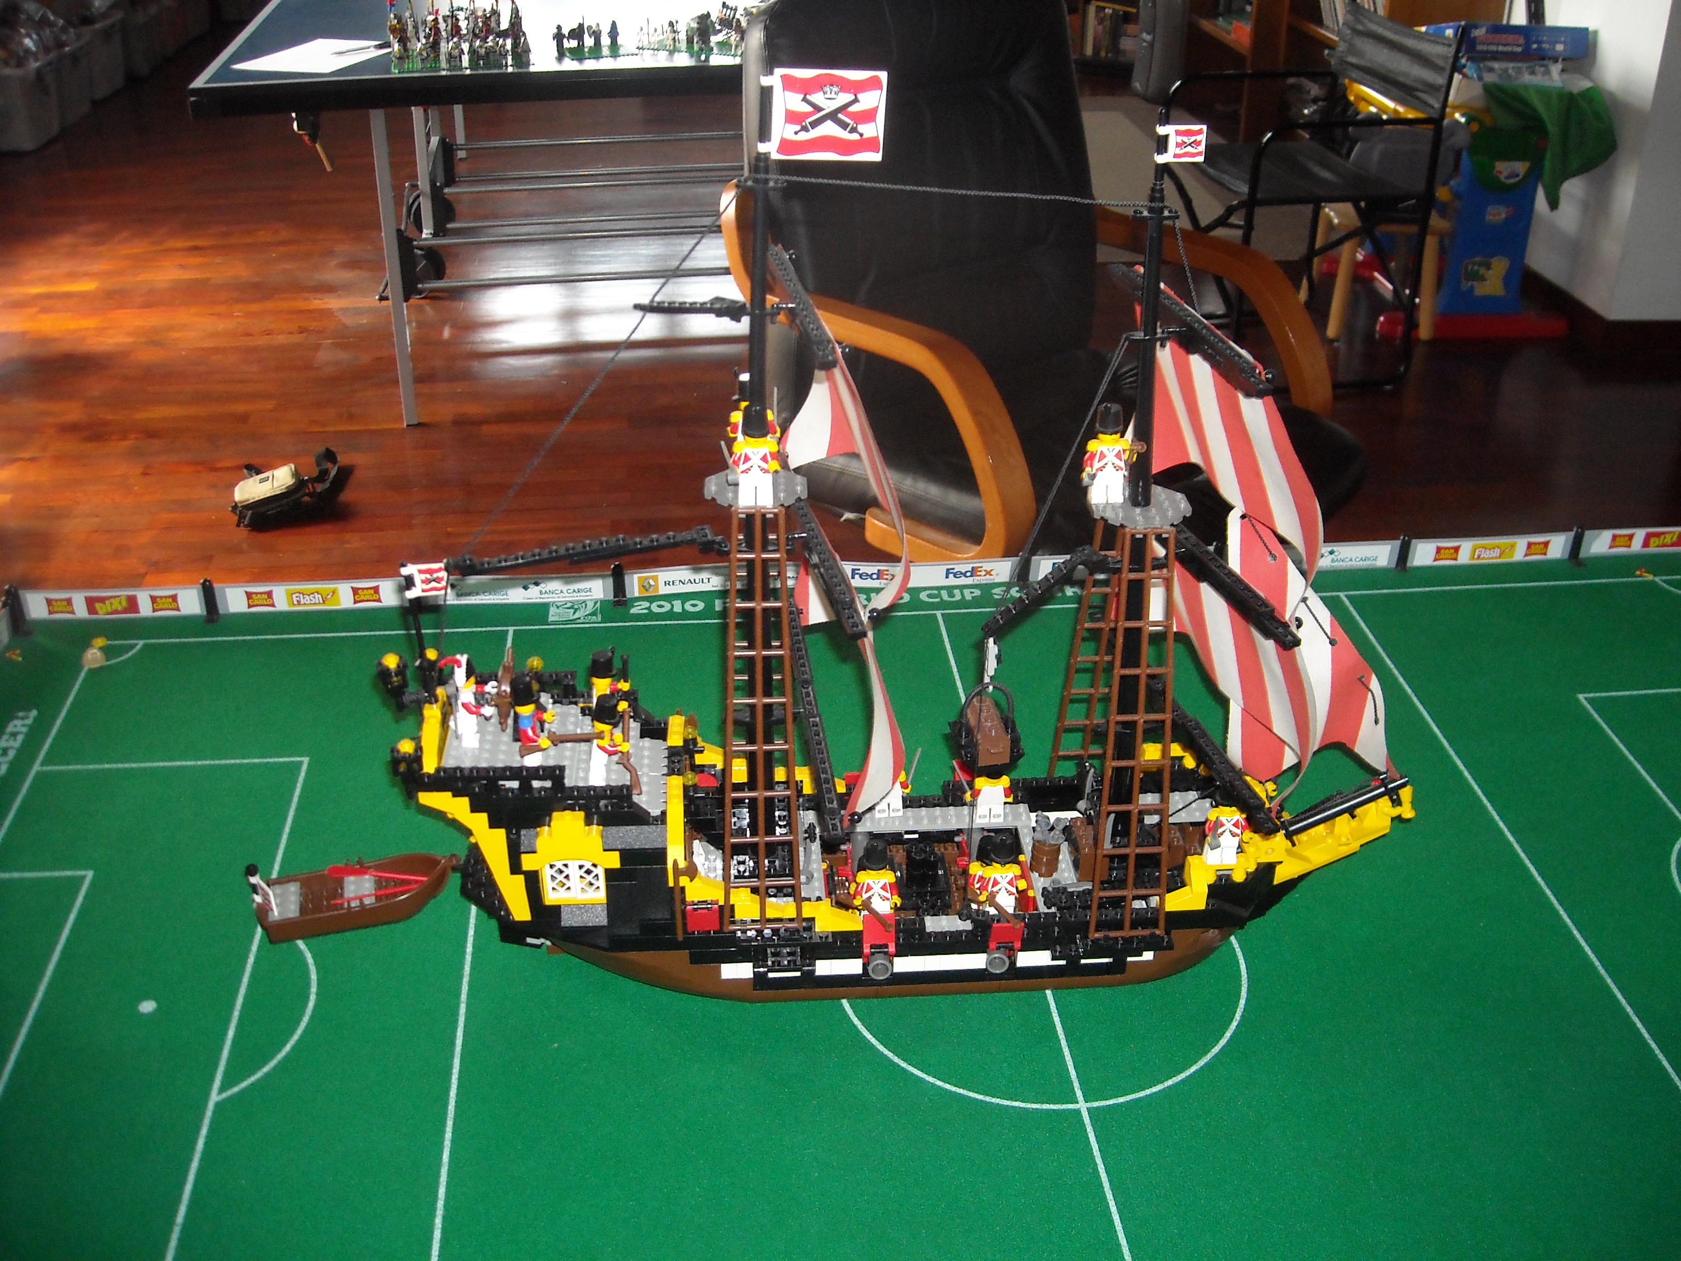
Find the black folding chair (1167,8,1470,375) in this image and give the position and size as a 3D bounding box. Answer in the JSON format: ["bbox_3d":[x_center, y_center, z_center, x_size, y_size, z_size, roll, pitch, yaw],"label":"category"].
[{"bbox_3d":[0.996,-0.967,3.752,0.450,0.780,0.495,-7,32,-12],"label":"black folding chair"}]

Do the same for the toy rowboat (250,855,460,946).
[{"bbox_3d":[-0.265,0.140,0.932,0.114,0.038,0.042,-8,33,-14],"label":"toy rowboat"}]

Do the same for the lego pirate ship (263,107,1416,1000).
[{"bbox_3d":[0.039,-0.032,0.816,0.555,0.462,0.198,-1,32,-4],"label":"lego pirate ship"}]

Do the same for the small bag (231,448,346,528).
[{"bbox_3d":[-1.002,-0.261,3.081,0.175,0.080,0.105,-20,55,-30],"label":"small bag"}]

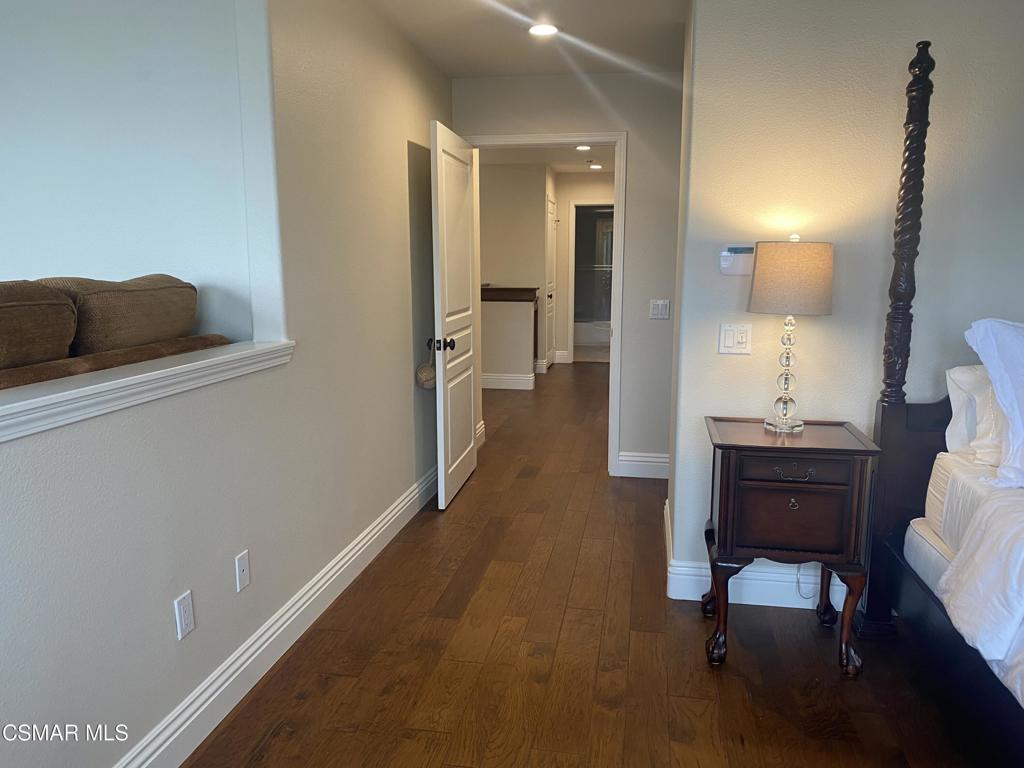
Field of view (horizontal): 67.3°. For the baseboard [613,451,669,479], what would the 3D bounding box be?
[{"bbox_3d":[0.836,0.515,4.853,0.315,0.156,0.020,2,9,10],"label":"baseboard"}]

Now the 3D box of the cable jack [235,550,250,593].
[{"bbox_3d":[-0.838,0.587,2.413,0.012,0.115,0.071,2,9,10],"label":"cable jack"}]

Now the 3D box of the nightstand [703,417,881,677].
[{"bbox_3d":[0.940,0.547,2.708,0.510,0.768,0.460,2,9,10],"label":"nightstand"}]

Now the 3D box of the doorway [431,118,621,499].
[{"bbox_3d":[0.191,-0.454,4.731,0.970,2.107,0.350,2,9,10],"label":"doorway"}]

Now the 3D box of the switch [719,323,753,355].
[{"bbox_3d":[0.851,-0.170,2.925,0.117,0.115,0.012,2,9,10],"label":"switch"}]

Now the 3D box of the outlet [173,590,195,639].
[{"bbox_3d":[-0.893,0.636,2.113,0.012,0.115,0.071,2,9,10],"label":"outlet"}]

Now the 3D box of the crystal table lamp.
[{"bbox_3d":[0.981,-0.182,2.718,0.288,0.675,0.288,2,9,10],"label":"crystal table lamp"}]

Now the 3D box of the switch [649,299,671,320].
[{"bbox_3d":[0.904,-0.450,4.688,0.116,0.115,0.012,2,9,10],"label":"switch"}]

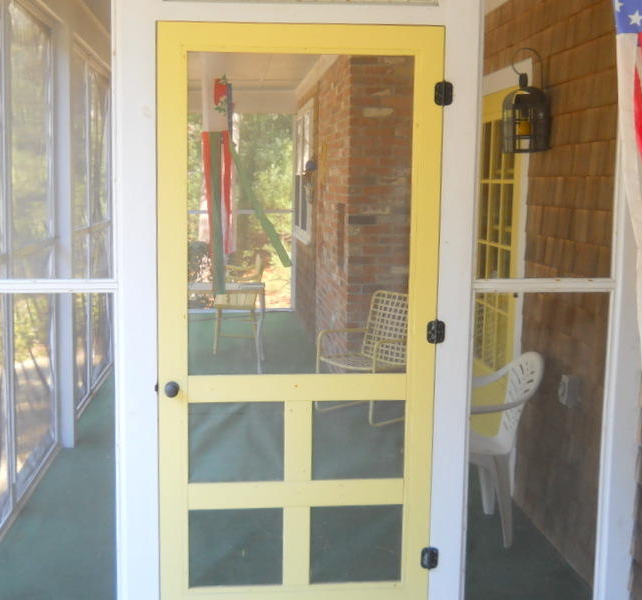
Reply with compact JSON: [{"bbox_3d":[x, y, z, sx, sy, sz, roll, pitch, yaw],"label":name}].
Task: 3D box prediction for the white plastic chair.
[{"bbox_3d":[0.664,0.653,3.926,0.590,0.840,0.570,0,7,-2],"label":"white plastic chair"}]

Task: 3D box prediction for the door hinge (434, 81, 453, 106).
[{"bbox_3d":[0.393,-0.659,2.729,0.058,0.079,0.016,0,7,-5],"label":"door hinge"}]

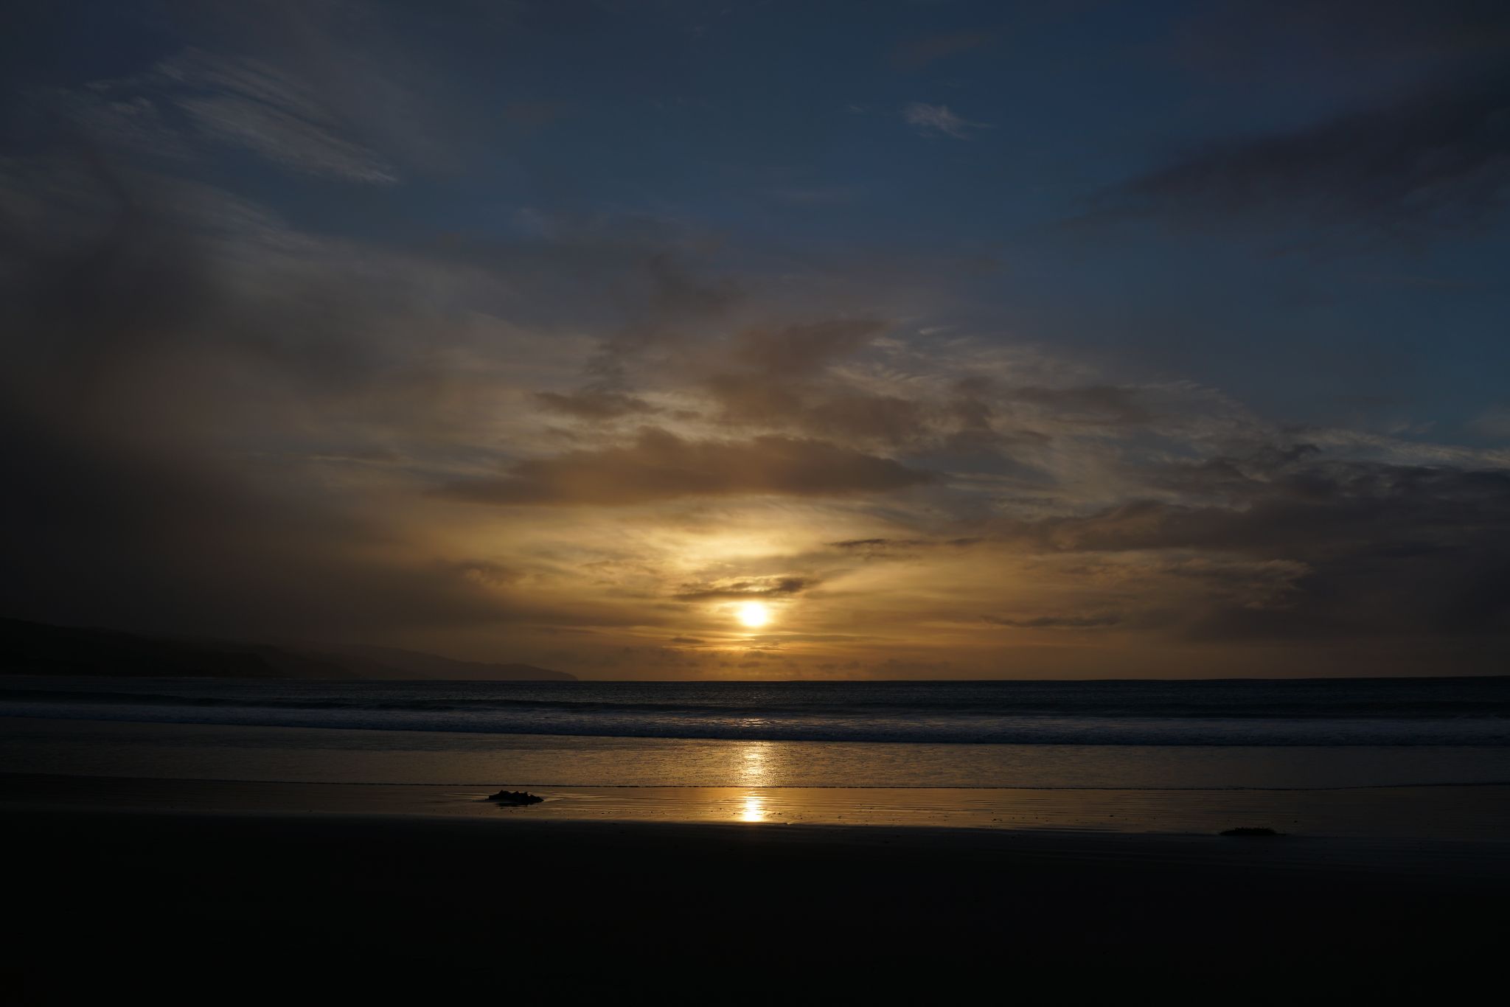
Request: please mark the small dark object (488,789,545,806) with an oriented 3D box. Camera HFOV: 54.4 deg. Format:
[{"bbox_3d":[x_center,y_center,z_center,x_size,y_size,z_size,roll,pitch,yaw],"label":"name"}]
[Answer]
[{"bbox_3d":[-3.263,4.012,20.000,0.750,0.180,0.500,1,-7,-6],"label":"small dark object"}]

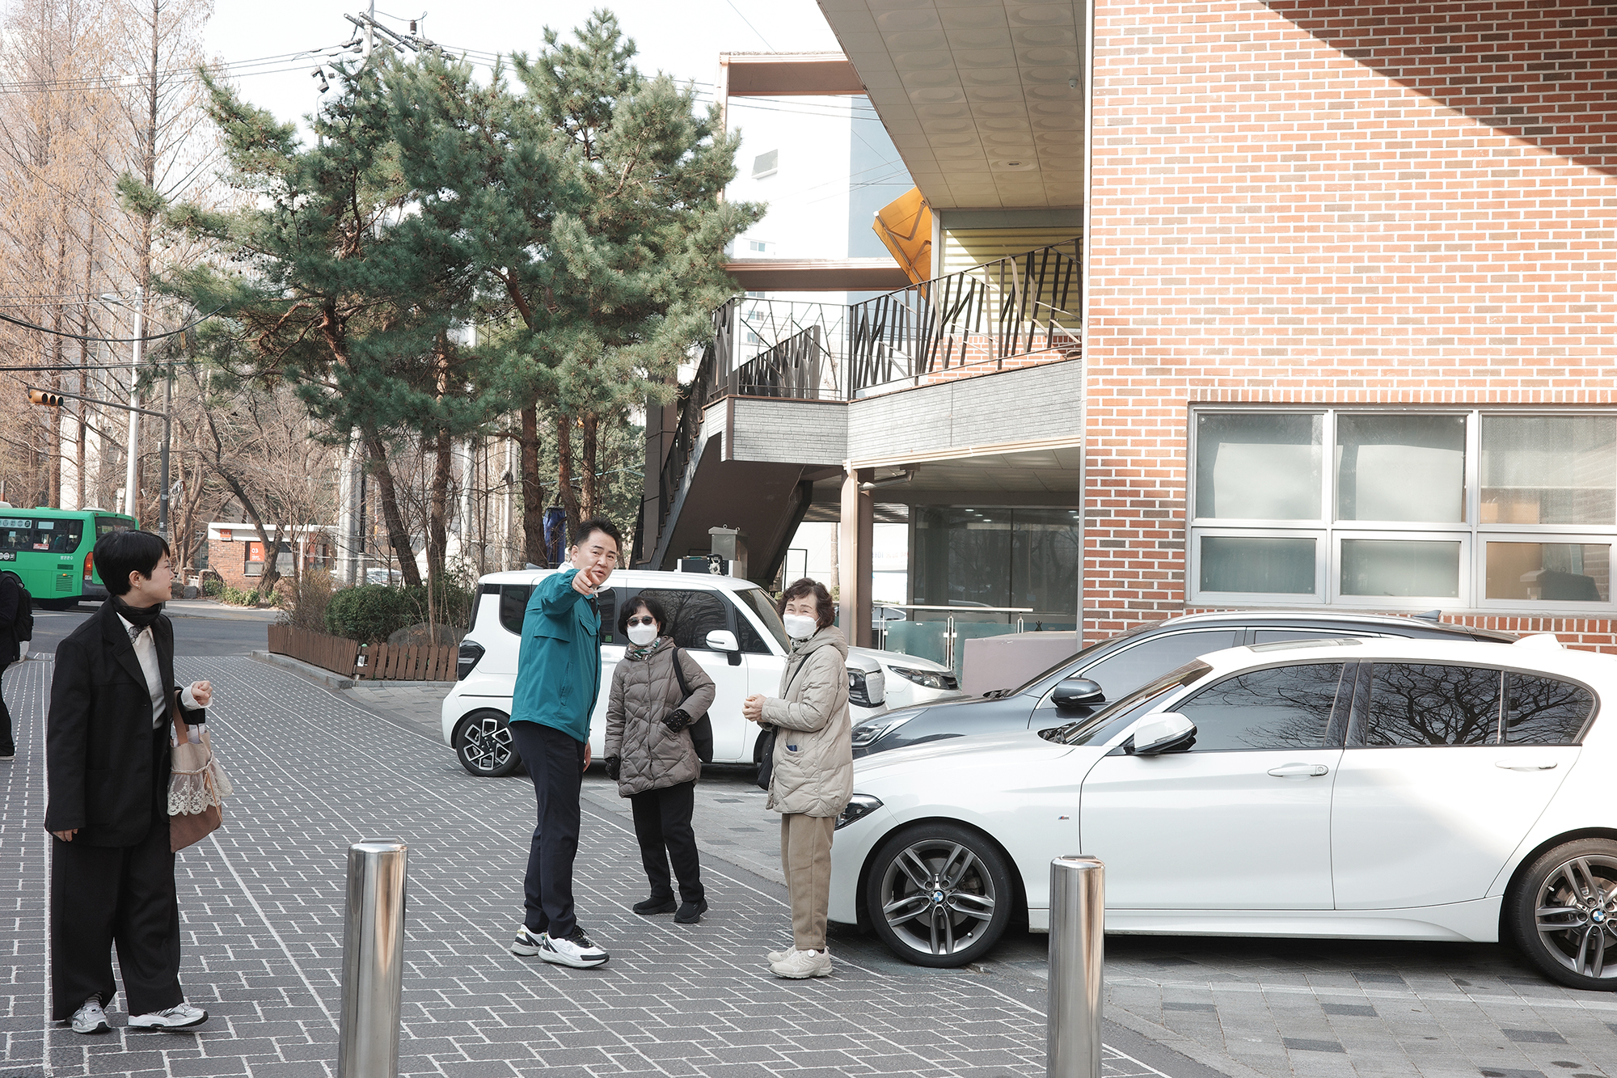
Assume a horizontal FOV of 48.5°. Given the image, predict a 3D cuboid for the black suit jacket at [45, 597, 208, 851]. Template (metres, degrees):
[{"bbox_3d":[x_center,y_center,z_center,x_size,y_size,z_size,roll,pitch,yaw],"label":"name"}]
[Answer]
[{"bbox_3d":[-2.386,0.639,6.220,0.410,0.820,0.470,1,-2,22],"label":"black suit jacket"}]

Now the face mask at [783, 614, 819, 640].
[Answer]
[{"bbox_3d":[-0.033,0.354,7.250,0.130,0.100,0.080,0,-2,30],"label":"face mask"}]

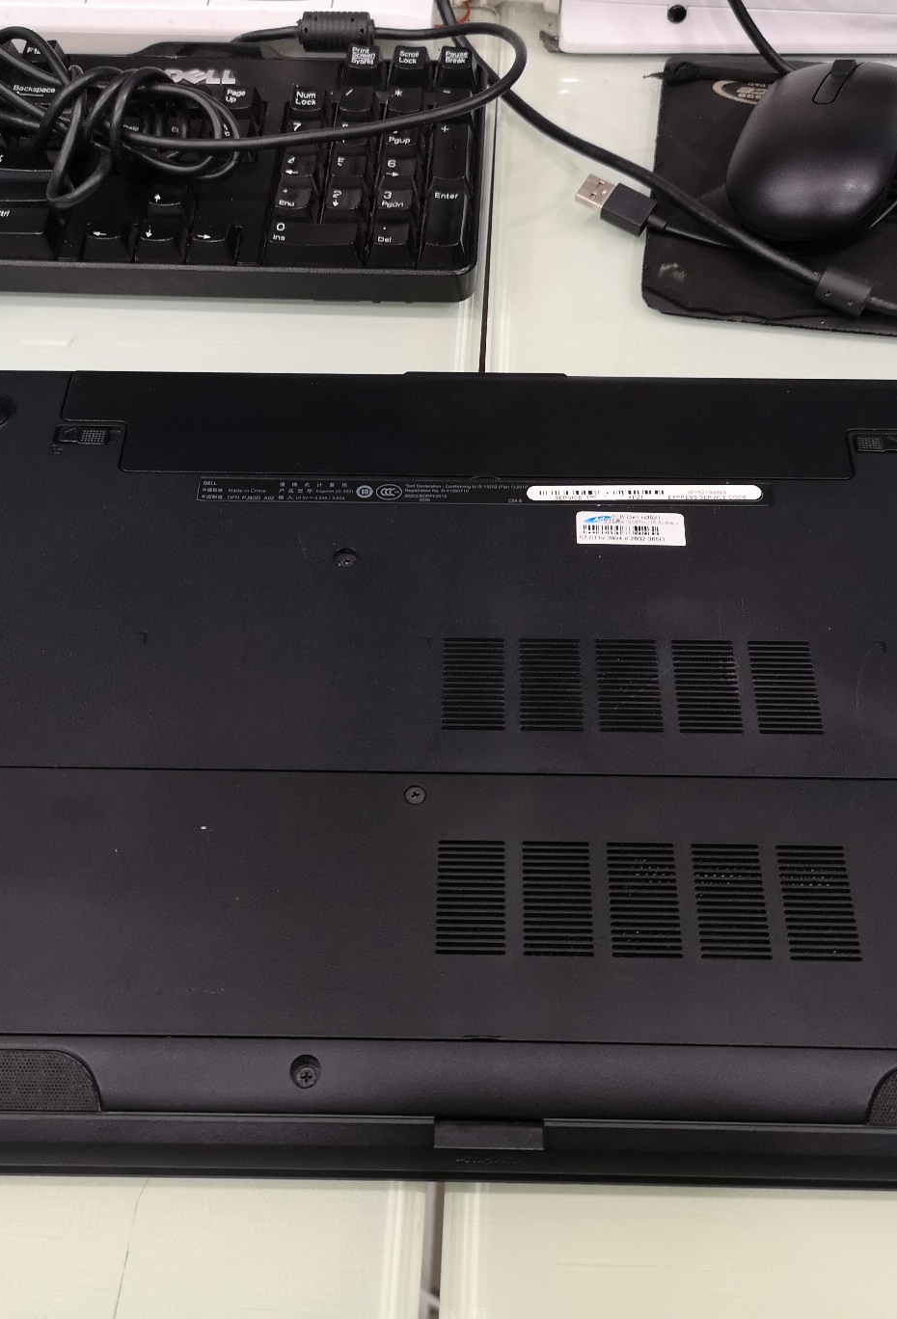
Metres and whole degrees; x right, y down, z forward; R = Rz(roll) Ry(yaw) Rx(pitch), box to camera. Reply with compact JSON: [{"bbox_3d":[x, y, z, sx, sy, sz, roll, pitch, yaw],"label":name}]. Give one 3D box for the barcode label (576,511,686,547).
[{"bbox_3d":[0.054,-0.039,0.409,0.032,0.001,0.012,1,55,2],"label":"barcode label"}]

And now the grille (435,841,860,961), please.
[{"bbox_3d":[0.049,0.060,0.341,0.103,0.002,0.031,1,55,1],"label":"grille"}]

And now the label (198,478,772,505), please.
[{"bbox_3d":[0.011,-0.051,0.418,0.174,0.001,0.009,1,55,1],"label":"label"}]

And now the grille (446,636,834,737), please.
[{"bbox_3d":[0.050,0.007,0.378,0.102,0.002,0.031,1,55,1],"label":"grille"}]

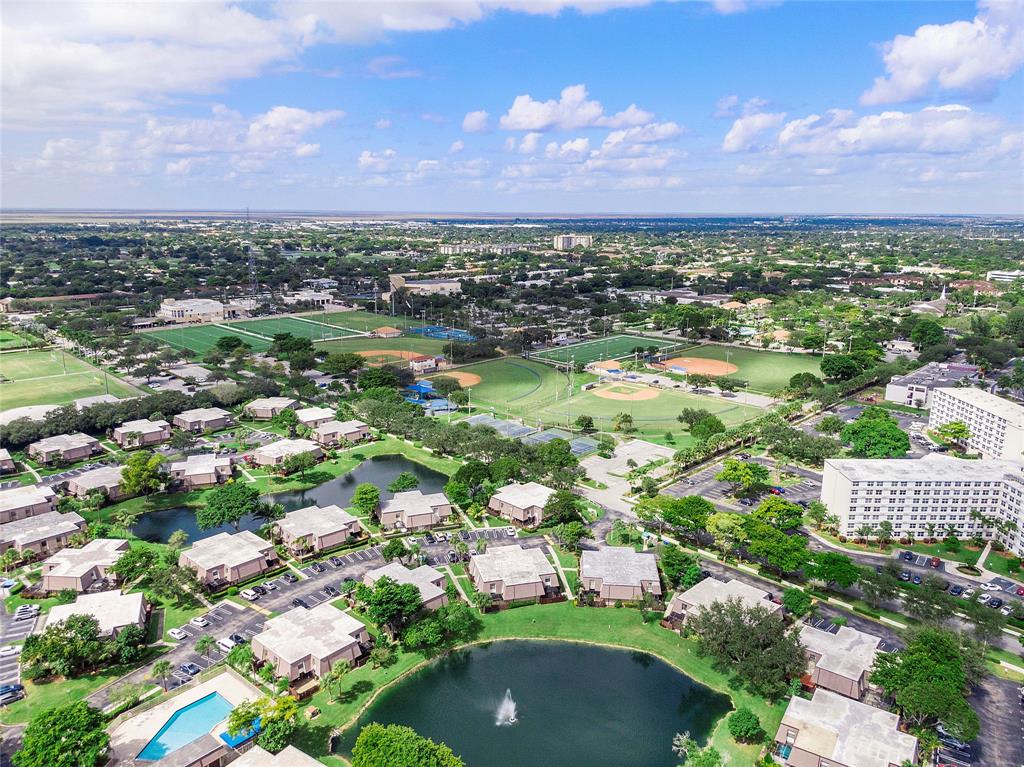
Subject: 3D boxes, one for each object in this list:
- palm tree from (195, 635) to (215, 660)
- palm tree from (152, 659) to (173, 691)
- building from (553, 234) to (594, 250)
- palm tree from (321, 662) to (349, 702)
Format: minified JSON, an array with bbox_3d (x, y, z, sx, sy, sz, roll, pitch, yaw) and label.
[{"bbox_3d":[-65.894,58.086,153.391,4.800,7.300,4.800,0,14,0],"label":"palm tree"},{"bbox_3d":[-71.575,60.148,145.708,4.700,6.900,4.700,0,14,0],"label":"palm tree"},{"bbox_3d":[146.793,-342.853,1730.276,89.000,36.000,26.000,-5,15,-19],"label":"building"},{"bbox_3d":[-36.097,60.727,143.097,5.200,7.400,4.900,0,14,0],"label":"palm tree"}]

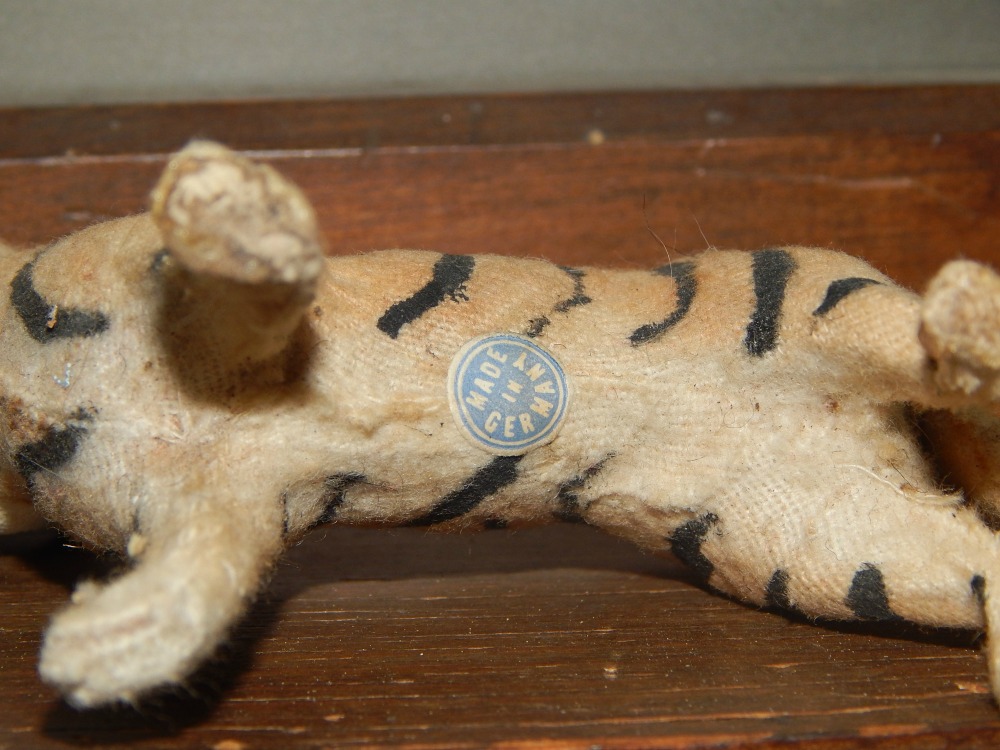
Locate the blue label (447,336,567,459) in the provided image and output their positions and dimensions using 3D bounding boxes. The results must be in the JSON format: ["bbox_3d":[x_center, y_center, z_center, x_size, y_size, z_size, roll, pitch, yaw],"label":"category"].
[{"bbox_3d":[0.001,0.002,0.284,0.011,0.001,0.011,30,82,-2],"label":"blue label"}]

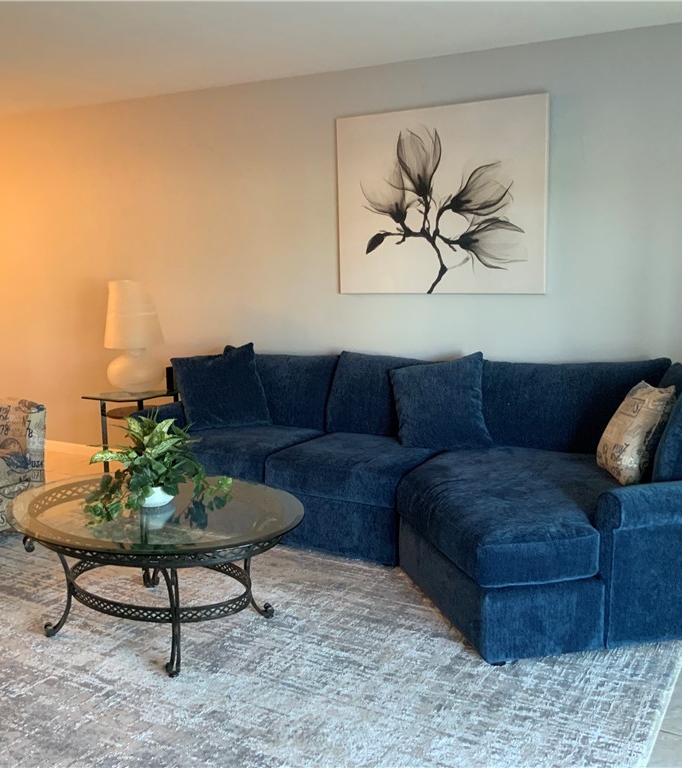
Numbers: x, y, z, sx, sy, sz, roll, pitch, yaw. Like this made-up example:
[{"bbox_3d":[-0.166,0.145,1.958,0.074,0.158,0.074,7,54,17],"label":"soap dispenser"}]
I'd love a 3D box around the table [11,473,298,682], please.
[{"bbox_3d":[-0.731,0.721,3.398,1.300,0.505,0.950,4,11,30],"label":"table"}]

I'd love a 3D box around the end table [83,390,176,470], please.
[{"bbox_3d":[-1.265,0.354,5.441,0.470,0.590,0.530,4,11,30],"label":"end table"}]

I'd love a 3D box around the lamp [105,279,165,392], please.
[{"bbox_3d":[-1.321,-0.307,5.492,0.385,0.700,0.385,-4,10,-13],"label":"lamp"}]

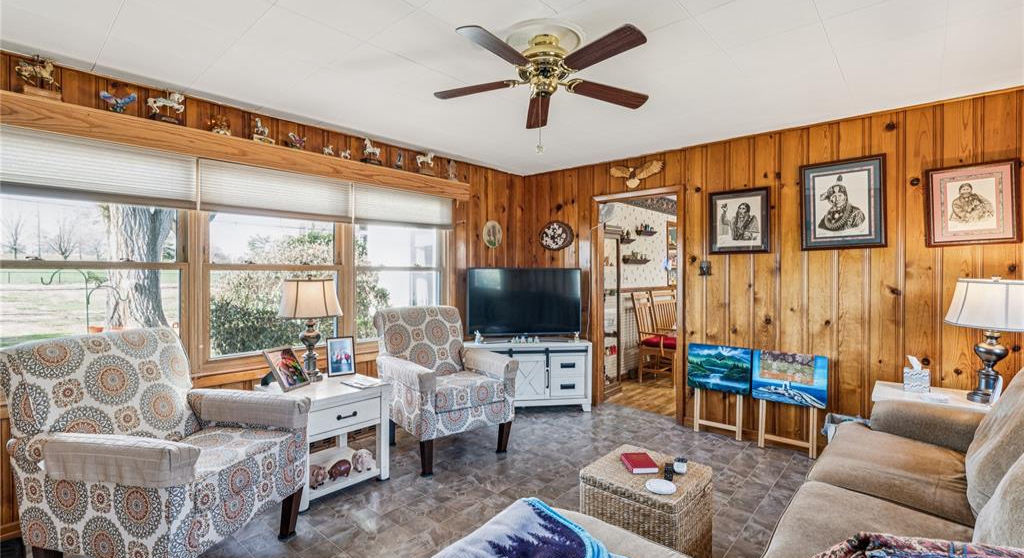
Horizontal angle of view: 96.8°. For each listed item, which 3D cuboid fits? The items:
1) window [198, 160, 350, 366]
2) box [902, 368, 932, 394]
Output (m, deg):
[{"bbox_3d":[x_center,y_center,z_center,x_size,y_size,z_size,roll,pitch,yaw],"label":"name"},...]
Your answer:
[{"bbox_3d":[-1.626,-0.112,3.237,0.110,1.290,1.020,0,1,41],"label":"window"},{"bbox_3d":[2.468,0.623,2.778,0.112,0.125,0.112,0,1,41],"label":"box"}]

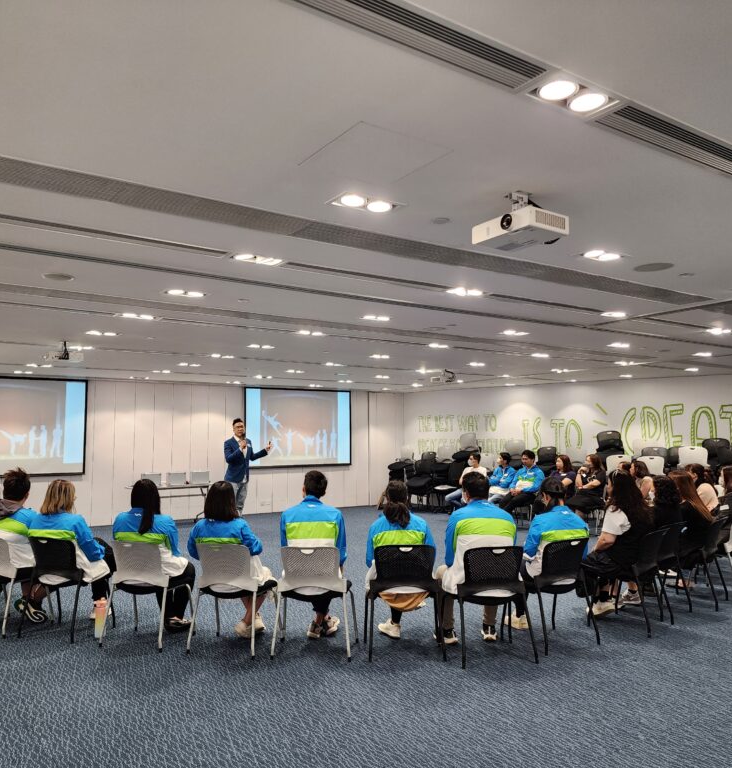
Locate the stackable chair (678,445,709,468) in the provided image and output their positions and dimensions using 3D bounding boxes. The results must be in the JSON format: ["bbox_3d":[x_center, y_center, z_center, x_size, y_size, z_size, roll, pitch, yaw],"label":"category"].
[{"bbox_3d":[4.809,1.317,10.103,0.550,0.790,0.530,-4,-6,41],"label":"stackable chair"}]

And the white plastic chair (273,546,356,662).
[{"bbox_3d":[-0.369,1.565,5.038,0.540,0.790,0.530,-1,-5,5],"label":"white plastic chair"}]

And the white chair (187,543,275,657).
[{"bbox_3d":[-0.984,1.587,5.155,0.540,0.790,0.510,-2,-5,17],"label":"white chair"}]

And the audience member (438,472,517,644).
[{"bbox_3d":[0.812,1.317,5.145,0.570,1.290,0.680,0,-5,-8],"label":"audience member"}]

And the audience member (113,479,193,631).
[{"bbox_3d":[-1.655,1.395,5.484,0.460,1.230,0.620,-2,-5,19],"label":"audience member"}]

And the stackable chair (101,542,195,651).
[{"bbox_3d":[-1.693,1.604,5.332,0.540,0.790,0.510,-2,-5,17],"label":"stackable chair"}]

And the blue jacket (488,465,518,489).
[{"bbox_3d":[2.284,1.569,11.300,0.500,0.500,0.360,-5,-6,43],"label":"blue jacket"}]

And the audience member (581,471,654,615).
[{"bbox_3d":[2.067,1.378,5.835,0.700,1.270,0.500,-4,-6,40],"label":"audience member"}]

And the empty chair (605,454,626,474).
[{"bbox_3d":[4.038,1.544,10.864,0.530,0.790,0.520,-3,-5,27],"label":"empty chair"}]

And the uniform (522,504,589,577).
[{"bbox_3d":[1.462,1.238,5.298,0.480,0.580,0.330,2,-5,-24],"label":"uniform"}]

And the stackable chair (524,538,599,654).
[{"bbox_3d":[1.409,1.560,5.177,0.550,0.790,0.520,2,-5,-31],"label":"stackable chair"}]

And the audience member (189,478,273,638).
[{"bbox_3d":[-0.949,1.371,5.328,0.540,1.230,0.680,-1,-5,14],"label":"audience member"}]

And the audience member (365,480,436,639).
[{"bbox_3d":[0.264,1.348,5.171,0.520,1.230,0.760,-1,-5,1],"label":"audience member"}]

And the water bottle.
[{"bbox_3d":[-2.088,1.850,5.360,0.090,0.295,0.090,0,-5,0],"label":"water bottle"}]

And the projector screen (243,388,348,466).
[{"bbox_3d":[-1.406,0.960,14.683,2.580,1.660,0.060,3,-6,-35],"label":"projector screen"}]

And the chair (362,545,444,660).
[{"bbox_3d":[0.280,1.554,5.008,0.540,0.800,0.530,0,-5,-1],"label":"chair"}]

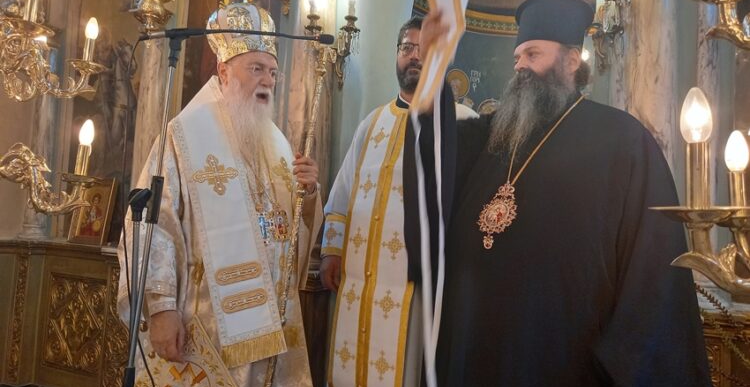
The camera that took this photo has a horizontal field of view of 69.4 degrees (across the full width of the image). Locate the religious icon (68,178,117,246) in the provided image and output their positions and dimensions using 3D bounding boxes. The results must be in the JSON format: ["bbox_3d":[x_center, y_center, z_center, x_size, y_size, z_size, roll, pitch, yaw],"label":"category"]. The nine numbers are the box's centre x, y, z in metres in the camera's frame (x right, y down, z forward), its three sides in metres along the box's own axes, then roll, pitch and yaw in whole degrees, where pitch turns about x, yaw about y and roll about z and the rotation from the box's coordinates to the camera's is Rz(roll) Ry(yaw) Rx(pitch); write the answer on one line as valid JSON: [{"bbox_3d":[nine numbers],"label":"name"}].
[{"bbox_3d":[-1.653,0.101,3.190,0.286,0.391,0.038,2,-11,25],"label":"religious icon"}]

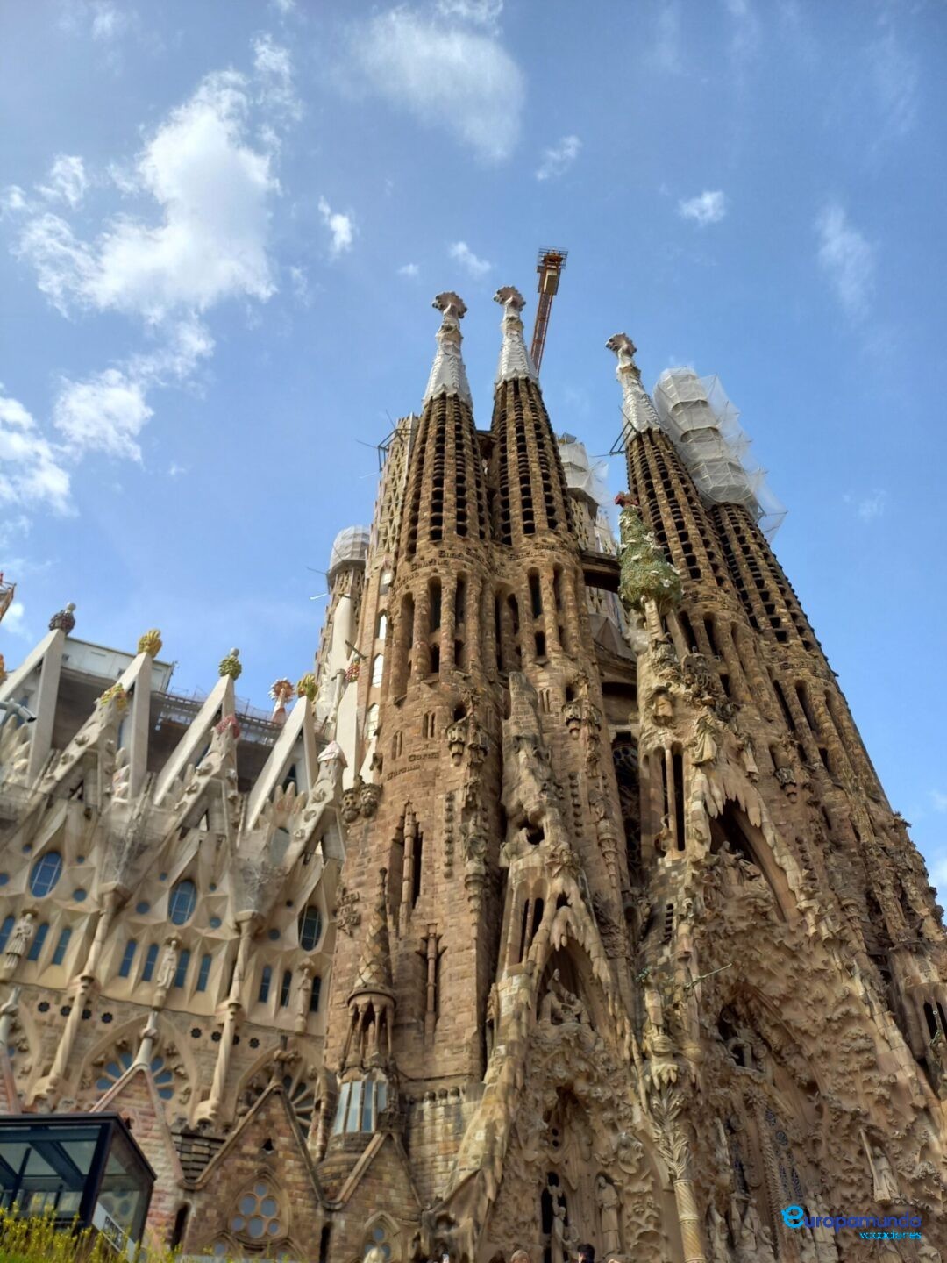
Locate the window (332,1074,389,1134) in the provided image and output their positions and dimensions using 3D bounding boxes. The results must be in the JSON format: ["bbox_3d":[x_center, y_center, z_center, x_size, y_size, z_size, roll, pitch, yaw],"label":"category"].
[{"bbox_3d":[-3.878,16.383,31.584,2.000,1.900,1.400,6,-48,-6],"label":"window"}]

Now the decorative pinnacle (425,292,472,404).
[{"bbox_3d":[-2.418,-27.705,88.674,4.300,25.300,4.300,17,-50,-16],"label":"decorative pinnacle"}]

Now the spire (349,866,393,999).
[{"bbox_3d":[-3.750,11.749,35.531,1.700,5.700,1.700,0,-48,0],"label":"spire"}]

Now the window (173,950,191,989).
[{"bbox_3d":[-15.839,18.348,49.603,0.580,2.250,0.300,17,-50,-16],"label":"window"}]

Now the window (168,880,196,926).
[{"bbox_3d":[-16.641,15.486,52.217,1.500,2.950,0.350,17,-51,-15],"label":"window"}]

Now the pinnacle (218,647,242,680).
[{"bbox_3d":[-22.819,2.948,86.202,2.100,3.800,2.100,17,-51,-15],"label":"pinnacle"}]

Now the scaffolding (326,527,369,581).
[{"bbox_3d":[-18.231,-11.382,137.499,6.400,9.800,6.400,0,-48,0],"label":"scaffolding"}]

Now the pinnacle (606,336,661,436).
[{"bbox_3d":[18.227,-27.466,101.477,4.300,25.300,4.300,17,-50,-16],"label":"pinnacle"}]

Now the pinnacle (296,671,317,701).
[{"bbox_3d":[-16.011,5.313,87.919,1.950,3.400,1.950,17,-51,-15],"label":"pinnacle"}]

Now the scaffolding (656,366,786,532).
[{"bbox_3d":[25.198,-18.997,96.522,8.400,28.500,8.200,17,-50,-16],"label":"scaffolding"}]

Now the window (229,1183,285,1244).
[{"bbox_3d":[-6.458,17.387,27.220,1.650,1.600,0.350,17,-50,-16],"label":"window"}]

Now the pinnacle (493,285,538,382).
[{"bbox_3d":[4.283,-32.165,98.323,4.400,25.200,4.400,17,-51,-15],"label":"pinnacle"}]

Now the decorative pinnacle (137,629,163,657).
[{"bbox_3d":[-29.835,1.048,84.212,2.100,2.600,2.100,17,-50,-16],"label":"decorative pinnacle"}]

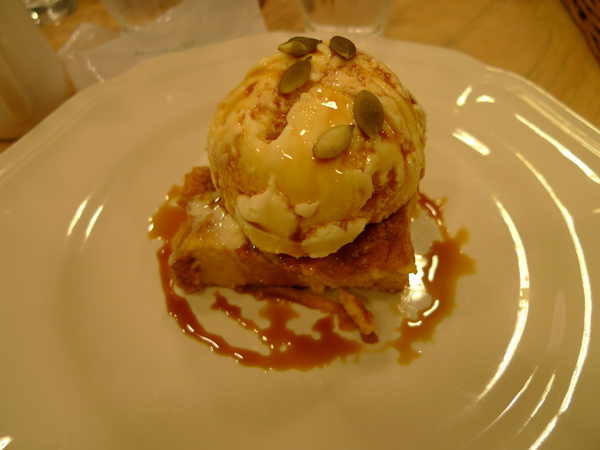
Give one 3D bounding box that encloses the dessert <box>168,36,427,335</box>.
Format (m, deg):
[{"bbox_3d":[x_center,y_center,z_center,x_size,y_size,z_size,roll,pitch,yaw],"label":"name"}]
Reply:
[{"bbox_3d":[-0.005,-0.017,0.146,0.094,0.083,0.073,-1,53,4],"label":"dessert"}]

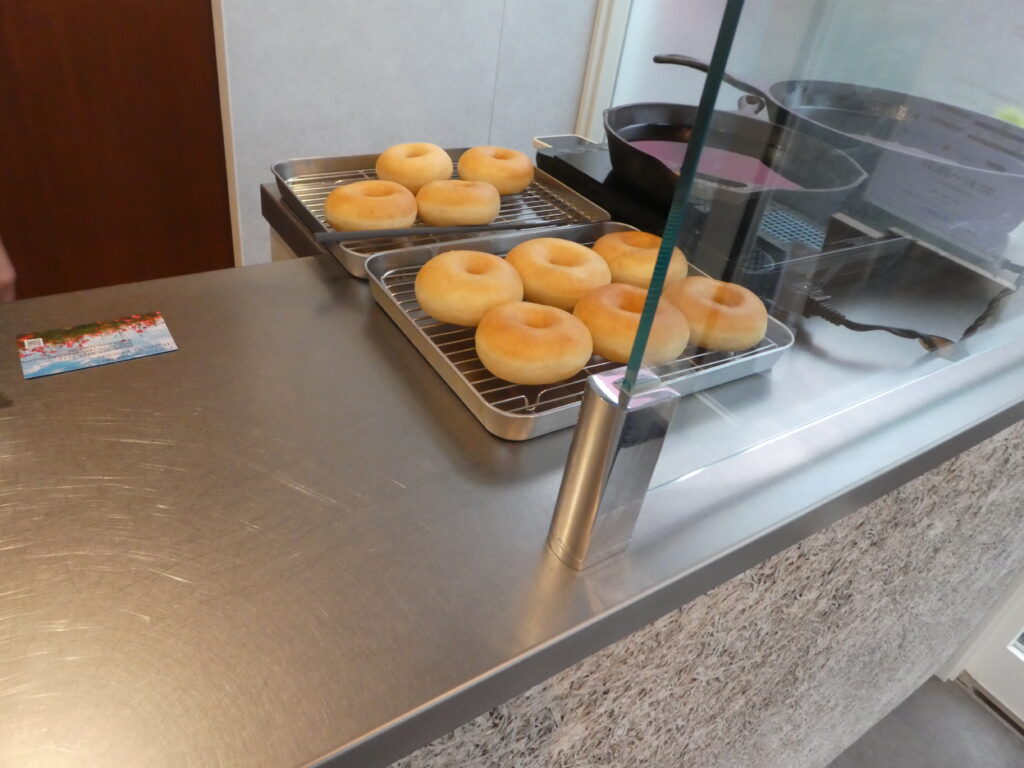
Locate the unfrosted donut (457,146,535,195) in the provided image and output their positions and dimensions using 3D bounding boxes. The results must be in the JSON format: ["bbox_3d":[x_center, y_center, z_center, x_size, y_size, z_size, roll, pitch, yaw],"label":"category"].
[{"bbox_3d":[-0.017,-0.238,0.791,0.085,0.037,0.085,6,35,-5],"label":"unfrosted donut"}]

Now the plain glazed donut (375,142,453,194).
[{"bbox_3d":[-0.104,-0.231,0.760,0.083,0.038,0.083,6,35,-5],"label":"plain glazed donut"}]

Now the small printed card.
[{"bbox_3d":[-0.286,-0.029,0.491,0.091,0.002,0.055,-15,42,-31],"label":"small printed card"}]

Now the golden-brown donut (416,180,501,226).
[{"bbox_3d":[-0.052,-0.176,0.698,0.084,0.033,0.084,6,35,-5],"label":"golden-brown donut"}]

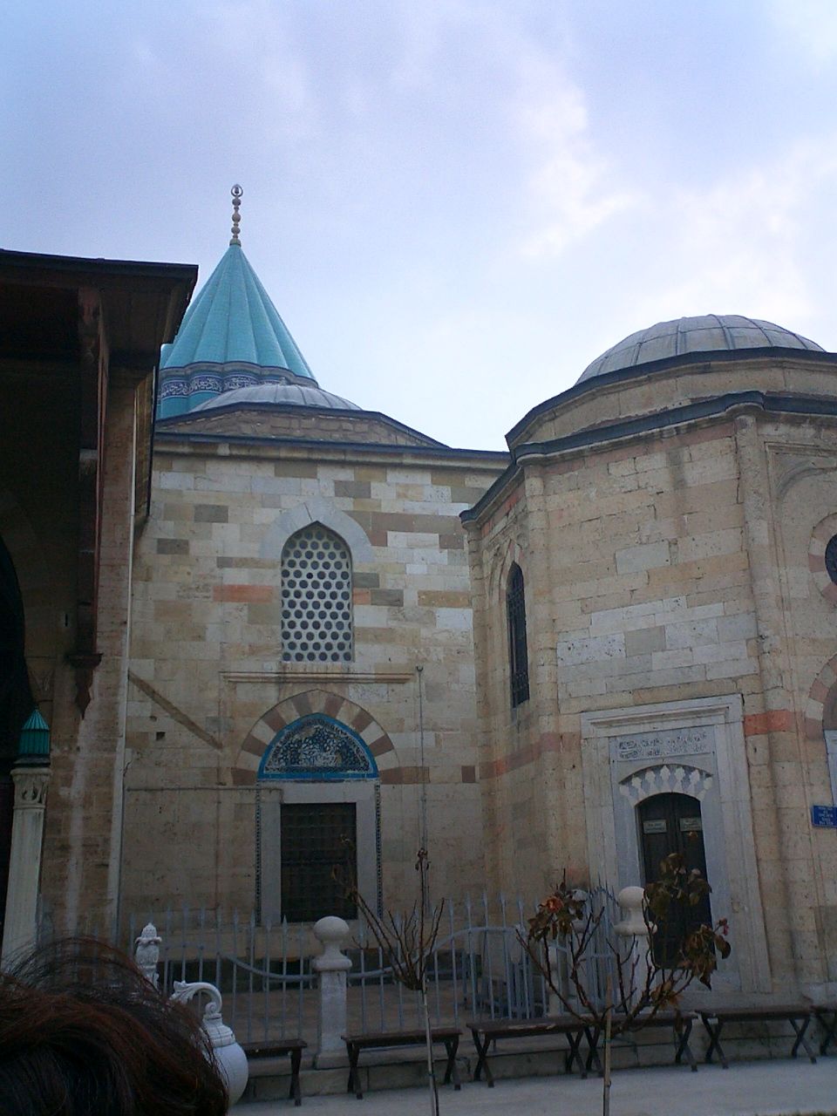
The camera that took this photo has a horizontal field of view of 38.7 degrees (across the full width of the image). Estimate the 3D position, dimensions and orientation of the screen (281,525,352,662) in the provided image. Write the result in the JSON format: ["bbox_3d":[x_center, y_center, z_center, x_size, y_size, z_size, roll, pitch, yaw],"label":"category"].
[{"bbox_3d":[-1.776,0.584,20.566,1.220,2.540,0.200,2,-17,-13],"label":"screen"}]

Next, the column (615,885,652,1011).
[{"bbox_3d":[2.214,3.992,12.165,0.350,1.262,0.350,3,-17,-15],"label":"column"}]

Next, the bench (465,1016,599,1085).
[{"bbox_3d":[1.036,4.609,11.127,1.060,0.475,0.420,3,-17,-15],"label":"bench"}]

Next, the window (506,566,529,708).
[{"bbox_3d":[1.573,1.161,18.843,0.170,2.300,0.840,2,-17,-13],"label":"window"}]

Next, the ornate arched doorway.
[{"bbox_3d":[3.379,4.183,15.624,0.930,2.220,0.220,-12,-19,30],"label":"ornate arched doorway"}]

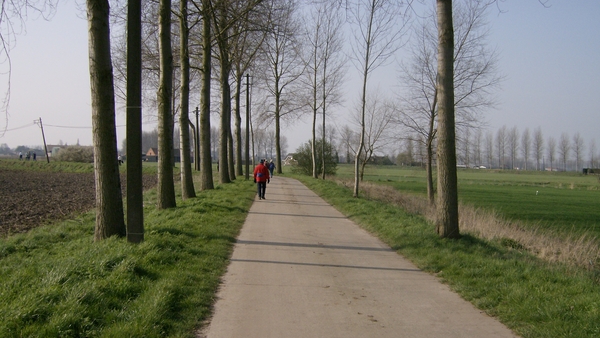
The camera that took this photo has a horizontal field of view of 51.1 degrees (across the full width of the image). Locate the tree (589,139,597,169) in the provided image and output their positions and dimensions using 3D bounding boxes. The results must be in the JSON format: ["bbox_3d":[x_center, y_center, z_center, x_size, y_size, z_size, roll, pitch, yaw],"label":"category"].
[{"bbox_3d":[149.282,-7.400,320.000,4.200,15.600,4.200,0,1,-3],"label":"tree"}]

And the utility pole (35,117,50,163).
[{"bbox_3d":[-44.268,-4.823,108.000,1.100,7.900,0.400,-11,1,-16],"label":"utility pole"}]

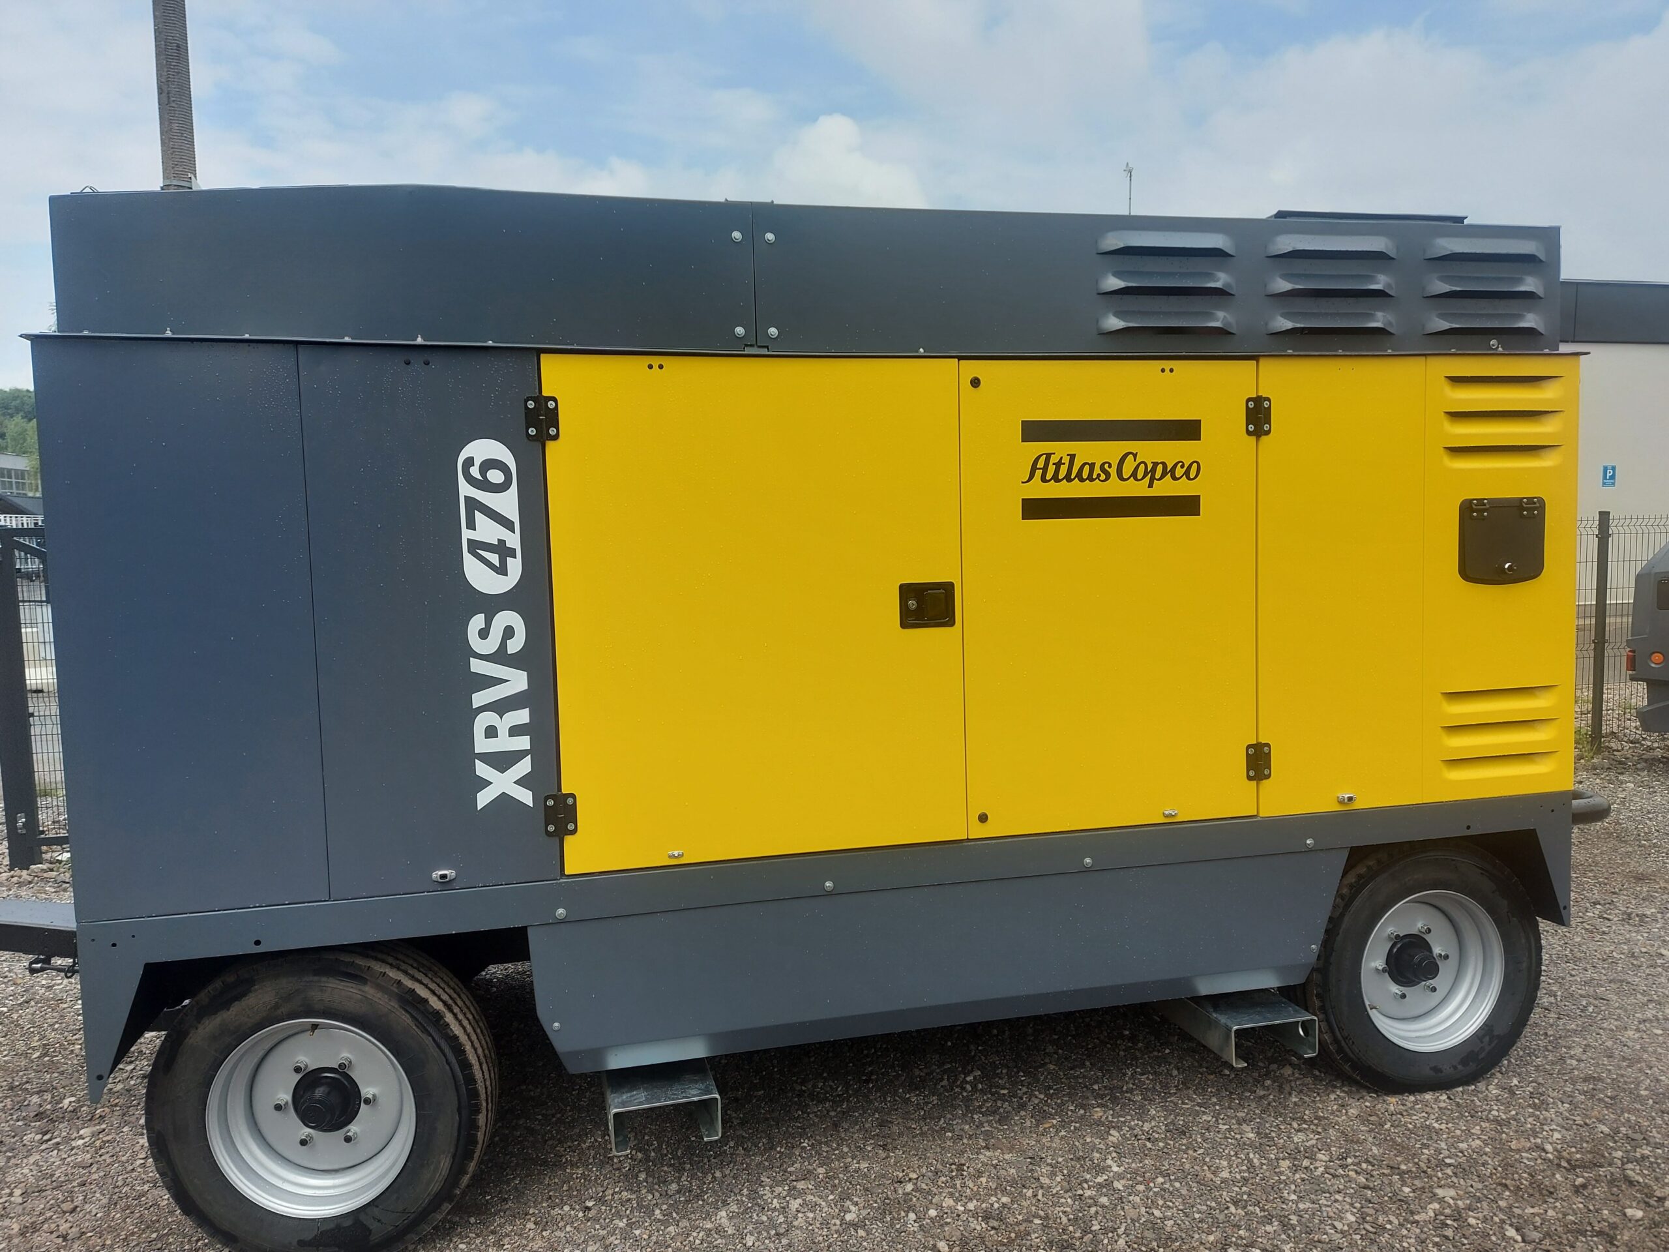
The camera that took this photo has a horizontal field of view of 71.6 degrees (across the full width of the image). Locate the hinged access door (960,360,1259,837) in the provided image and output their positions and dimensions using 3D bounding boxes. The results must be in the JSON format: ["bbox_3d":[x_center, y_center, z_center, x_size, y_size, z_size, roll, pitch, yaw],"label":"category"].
[{"bbox_3d":[0.716,-0.080,2.994,0.812,1.215,0.050,-3,4,-12],"label":"hinged access door"}]

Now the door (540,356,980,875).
[{"bbox_3d":[-0.170,-0.041,2.812,1.000,1.215,0.050,-3,4,-12],"label":"door"}]

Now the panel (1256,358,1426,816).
[{"bbox_3d":[1.358,-0.108,3.125,0.500,1.215,0.050,-3,4,-12],"label":"panel"}]

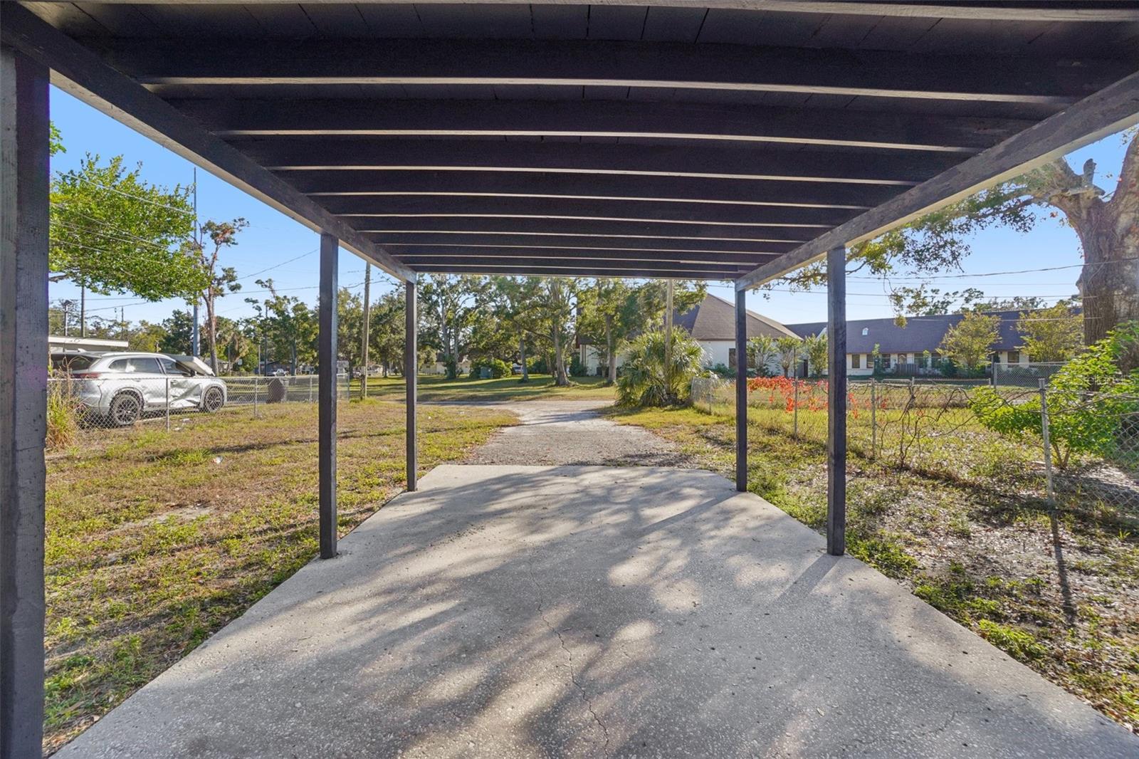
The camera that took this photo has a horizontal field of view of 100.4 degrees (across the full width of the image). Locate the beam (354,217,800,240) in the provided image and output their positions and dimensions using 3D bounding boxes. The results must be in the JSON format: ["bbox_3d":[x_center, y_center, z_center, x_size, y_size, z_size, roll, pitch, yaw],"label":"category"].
[{"bbox_3d":[0.115,-1.257,3.885,4.200,0.140,0.040,1,1,-1],"label":"beam"}]

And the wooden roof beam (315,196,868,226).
[{"bbox_3d":[0.128,-1.257,3.480,4.200,0.140,0.040,1,1,-1],"label":"wooden roof beam"}]

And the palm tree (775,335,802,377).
[{"bbox_3d":[20.386,-2.083,44.000,2.390,3.920,2.390,0,1,-1],"label":"palm tree"}]

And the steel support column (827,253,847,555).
[{"bbox_3d":[2.032,0.171,3.597,0.090,2.302,0.090,0,1,-1],"label":"steel support column"}]

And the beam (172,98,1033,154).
[{"bbox_3d":[0.152,-1.225,2.262,4.200,0.140,0.040,1,1,-1],"label":"beam"}]

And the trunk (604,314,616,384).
[{"bbox_3d":[3.020,-2.198,35.000,0.800,5.200,0.700,0,1,-1],"label":"trunk"}]

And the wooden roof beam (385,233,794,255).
[{"bbox_3d":[0.101,-1.274,4.320,4.000,0.145,0.041,1,1,-1],"label":"wooden roof beam"}]

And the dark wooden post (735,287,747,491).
[{"bbox_3d":[2.021,0.138,5.542,0.090,2.334,0.090,0,1,-1],"label":"dark wooden post"}]

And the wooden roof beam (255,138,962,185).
[{"bbox_3d":[0.145,-1.232,2.668,4.200,0.140,0.040,1,1,-1],"label":"wooden roof beam"}]

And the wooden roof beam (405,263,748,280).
[{"bbox_3d":[0.091,-1.294,5.538,4.000,0.145,0.041,1,1,-1],"label":"wooden roof beam"}]

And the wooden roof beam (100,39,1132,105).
[{"bbox_3d":[0.181,-1.252,1.884,4.000,0.145,0.041,1,1,-1],"label":"wooden roof beam"}]

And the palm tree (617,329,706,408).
[{"bbox_3d":[3.820,-0.460,19.800,3.500,3.200,3.300,0,1,0],"label":"palm tree"}]

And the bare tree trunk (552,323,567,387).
[{"bbox_3d":[-0.890,-2.260,43.000,1.250,5.800,1.000,0,1,0],"label":"bare tree trunk"}]

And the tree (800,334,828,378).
[{"bbox_3d":[22.986,-2.165,44.000,2.810,4.080,2.810,0,1,-1],"label":"tree"}]

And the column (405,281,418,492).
[{"bbox_3d":[-1.820,0.095,5.500,0.089,2.380,0.089,0,1,-1],"label":"column"}]

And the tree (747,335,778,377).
[{"bbox_3d":[17.869,-2.145,44.000,2.970,3.960,2.970,0,1,-1],"label":"tree"}]

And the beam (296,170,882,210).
[{"bbox_3d":[0.131,-1.265,3.102,4.000,0.145,0.041,1,1,-1],"label":"beam"}]

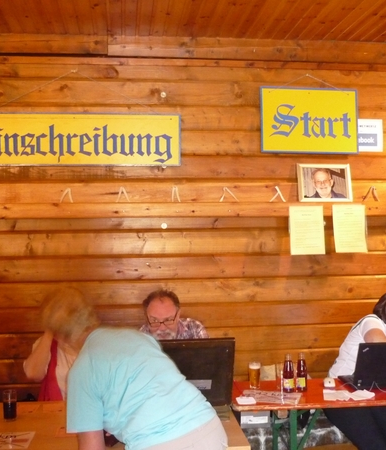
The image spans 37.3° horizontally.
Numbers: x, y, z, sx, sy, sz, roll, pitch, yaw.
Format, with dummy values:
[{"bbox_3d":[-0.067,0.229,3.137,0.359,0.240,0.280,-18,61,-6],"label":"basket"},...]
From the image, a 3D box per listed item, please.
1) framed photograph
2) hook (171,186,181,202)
[{"bbox_3d":[0.821,-0.261,3.559,0.340,0.237,0.025,-1,-11,-6],"label":"framed photograph"},{"bbox_3d":[-0.100,-0.182,3.479,0.056,0.103,0.040,-1,1,-7],"label":"hook"}]

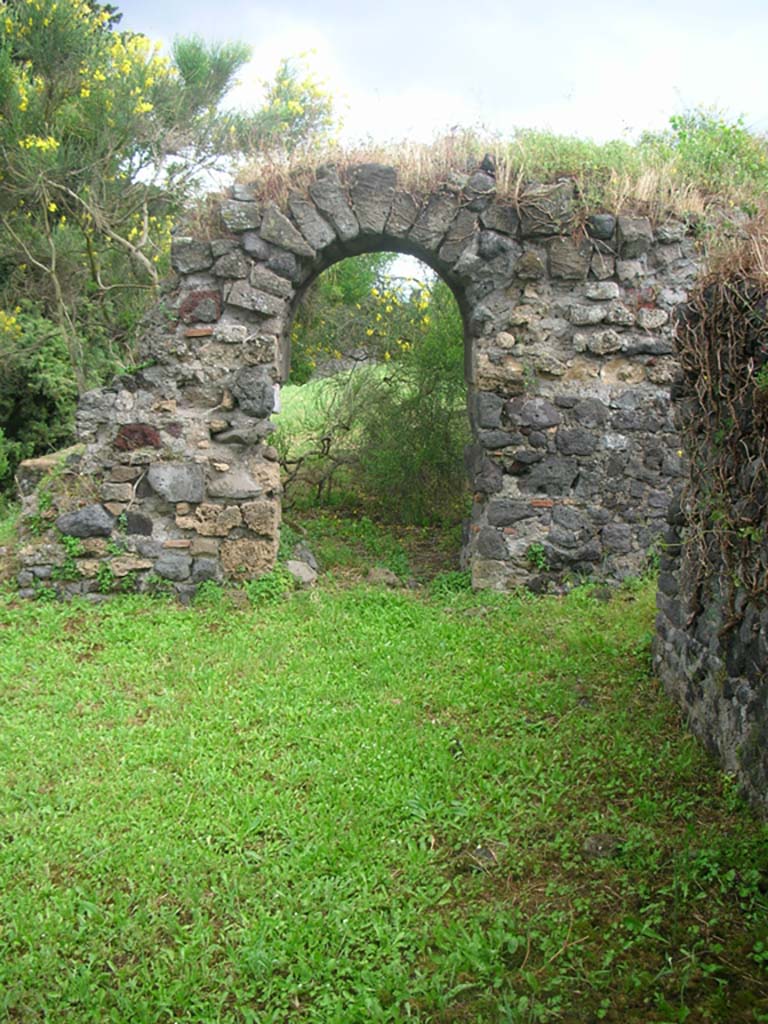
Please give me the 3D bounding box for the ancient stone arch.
[{"bbox_3d":[-0.250,-0.996,8.110,5.100,3.200,0.850,0,6,0],"label":"ancient stone arch"}]

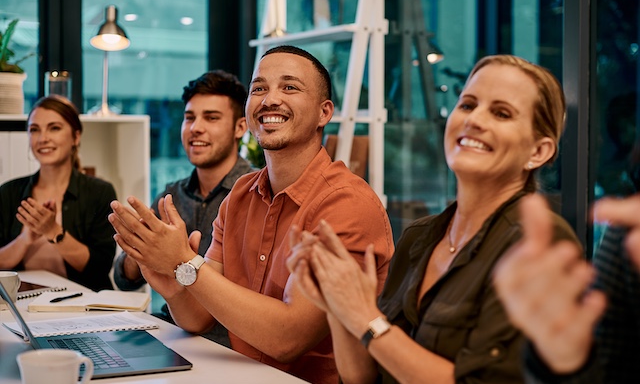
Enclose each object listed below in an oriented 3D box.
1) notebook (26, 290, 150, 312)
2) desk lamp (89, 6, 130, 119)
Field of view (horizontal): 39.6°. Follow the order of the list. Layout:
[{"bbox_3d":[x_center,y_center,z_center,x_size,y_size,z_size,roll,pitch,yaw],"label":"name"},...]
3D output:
[{"bbox_3d":[-0.552,0.265,2.165,0.262,0.020,0.210,0,2,-3],"label":"notebook"},{"bbox_3d":[-0.863,-0.536,3.650,0.162,0.435,0.200,0,2,-18],"label":"desk lamp"}]

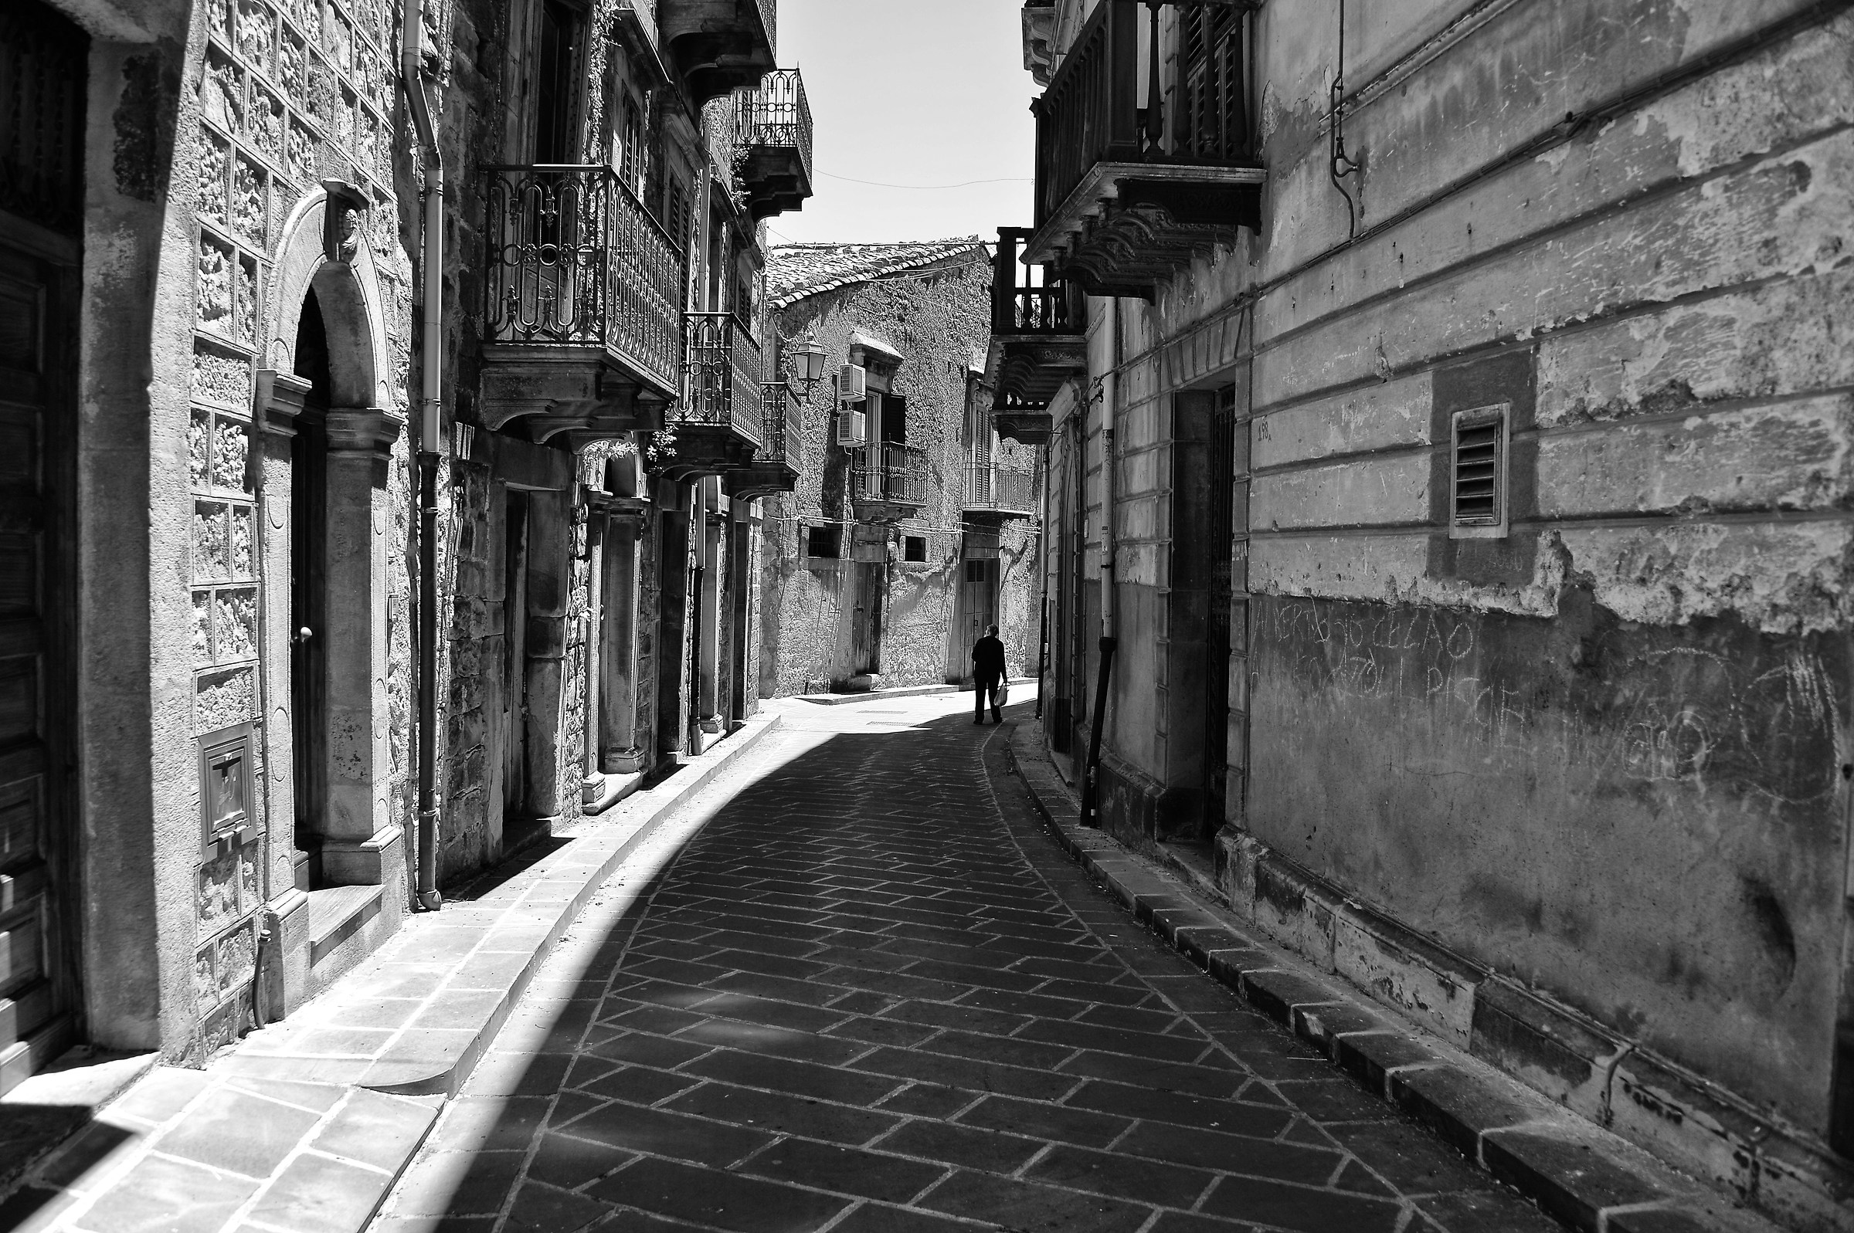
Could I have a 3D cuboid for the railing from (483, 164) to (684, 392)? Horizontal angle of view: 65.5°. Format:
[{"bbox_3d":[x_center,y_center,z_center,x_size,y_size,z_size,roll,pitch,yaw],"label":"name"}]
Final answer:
[{"bbox_3d":[-2.140,-2.113,9.350,0.740,1.020,2.300,1,2,1],"label":"railing"}]

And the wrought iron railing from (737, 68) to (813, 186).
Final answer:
[{"bbox_3d":[-2.020,-6.480,19.250,0.800,0.990,2.150,1,2,1],"label":"wrought iron railing"}]

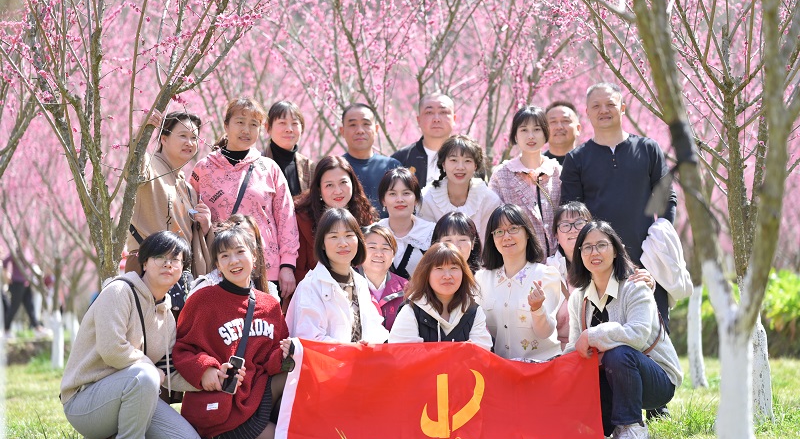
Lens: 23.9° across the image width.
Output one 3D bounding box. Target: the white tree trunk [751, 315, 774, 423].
[{"bbox_3d":[1.923,0.775,10.100,0.160,0.620,0.160,0,-1,0],"label":"white tree trunk"}]

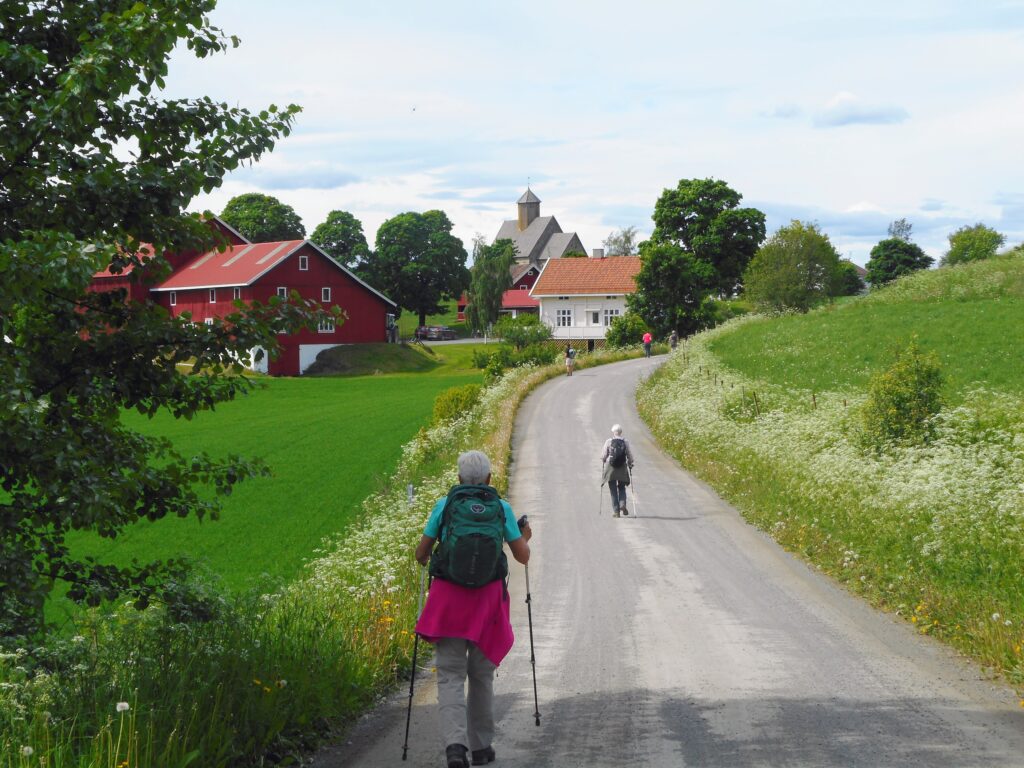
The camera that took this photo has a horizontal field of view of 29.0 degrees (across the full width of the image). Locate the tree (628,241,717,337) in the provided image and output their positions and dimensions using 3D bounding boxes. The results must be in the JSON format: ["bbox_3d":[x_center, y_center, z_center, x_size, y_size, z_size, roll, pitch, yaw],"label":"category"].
[{"bbox_3d":[12.228,-7.123,151.000,6.600,7.620,6.600,0,1,0],"label":"tree"}]

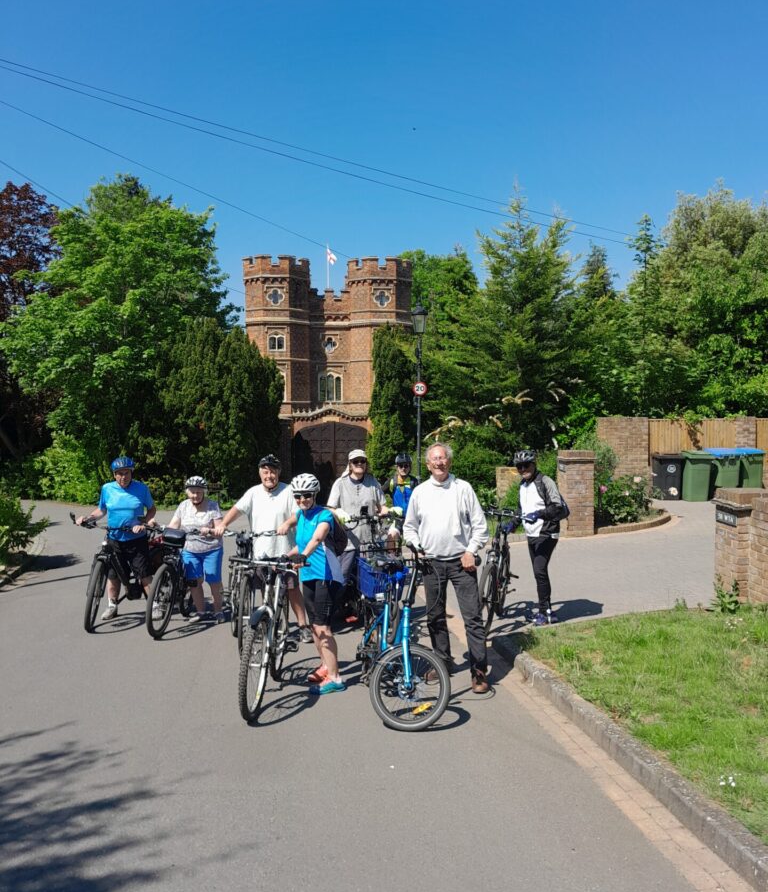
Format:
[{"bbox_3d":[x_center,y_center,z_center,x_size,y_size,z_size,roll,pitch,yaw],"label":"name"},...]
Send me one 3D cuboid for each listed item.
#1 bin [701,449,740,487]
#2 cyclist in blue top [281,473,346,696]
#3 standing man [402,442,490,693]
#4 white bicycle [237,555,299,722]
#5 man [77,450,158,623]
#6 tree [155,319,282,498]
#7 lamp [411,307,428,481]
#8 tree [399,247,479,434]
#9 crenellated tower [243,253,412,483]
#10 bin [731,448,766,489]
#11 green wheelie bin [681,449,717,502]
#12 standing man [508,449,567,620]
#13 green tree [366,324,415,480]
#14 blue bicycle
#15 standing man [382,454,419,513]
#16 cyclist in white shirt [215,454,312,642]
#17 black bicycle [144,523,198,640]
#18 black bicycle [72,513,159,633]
[{"bbox_3d":[7.660,0.600,18.150,0.580,1.080,0.740,0,1,0],"label":"bin"},{"bbox_3d":[-0.520,1.000,5.930,0.480,1.600,0.480,-1,2,-44],"label":"cyclist in blue top"},{"bbox_3d":[0.450,0.850,5.730,0.620,1.760,0.400,0,1,6],"label":"standing man"},{"bbox_3d":[-0.770,1.210,5.450,0.600,1.030,1.740,0,1,3],"label":"white bicycle"},{"bbox_3d":[-2.800,0.940,8.350,0.800,1.710,0.550,0,1,6],"label":"man"},{"bbox_3d":[-5.600,-1.050,27.500,4.500,6.600,4.400,0,1,0],"label":"tree"},{"bbox_3d":[1.020,-1.060,23.000,0.460,6.000,0.460,0,1,0],"label":"lamp"},{"bbox_3d":[3.000,-4.000,44.000,5.500,13.500,5.500,0,1,0],"label":"tree"},{"bbox_3d":[-3.650,-4.450,52.000,10.400,14.600,7.500,0,1,-5],"label":"crenellated tower"},{"bbox_3d":[7.620,0.600,16.700,0.560,1.070,0.700,0,1,0],"label":"bin"},{"bbox_3d":[6.790,0.650,17.270,0.580,1.080,0.740,0,1,6],"label":"green wheelie bin"},{"bbox_3d":[1.530,0.900,7.920,0.560,1.740,0.540,-1,2,-44],"label":"standing man"},{"bbox_3d":[0.250,-1.200,30.000,2.000,6.800,2.000,0,1,0],"label":"green tree"},{"bbox_3d":[0.030,1.170,5.360,0.580,1.120,1.580,0,1,-13],"label":"blue bicycle"},{"bbox_3d":[0.260,0.950,11.100,0.580,1.720,0.480,0,1,2],"label":"standing man"},{"bbox_3d":[-1.120,0.930,7.330,0.860,1.700,0.580,0,1,7],"label":"cyclist in white shirt"},{"bbox_3d":[-2.060,1.280,7.880,0.650,1.040,1.780,0,1,3],"label":"black bicycle"},{"bbox_3d":[-2.600,1.220,8.030,0.680,1.100,1.800,0,1,19],"label":"black bicycle"}]

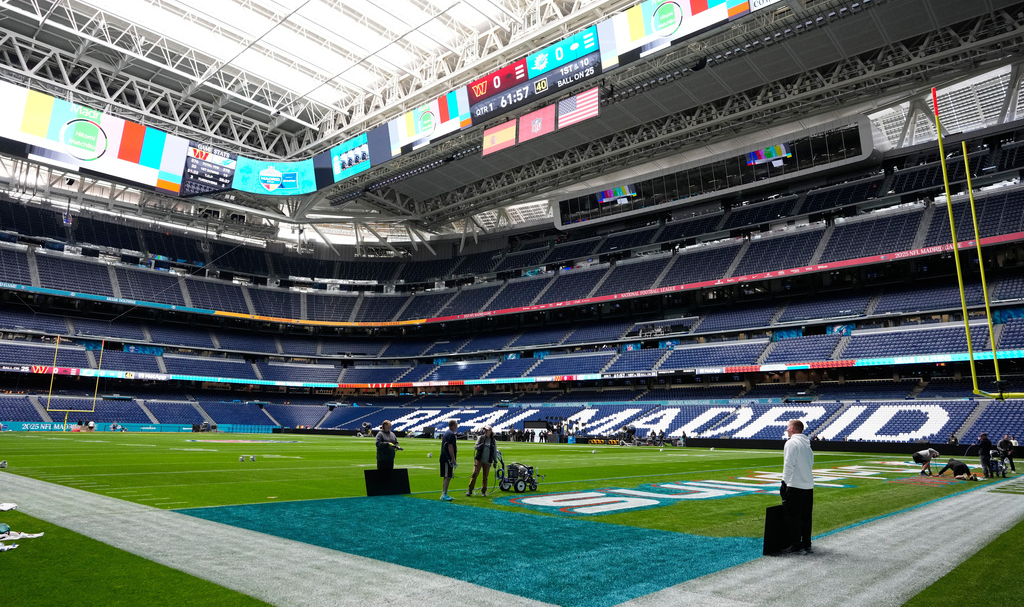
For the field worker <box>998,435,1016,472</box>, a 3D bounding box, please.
[{"bbox_3d":[22.250,6.764,30.700,0.720,1.720,0.480,-4,-11,25],"label":"field worker"}]

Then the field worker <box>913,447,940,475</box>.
[{"bbox_3d":[16.682,6.361,27.500,1.050,1.130,0.600,-4,-11,25],"label":"field worker"}]

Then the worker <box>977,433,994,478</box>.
[{"bbox_3d":[18.904,6.065,27.300,0.620,1.760,0.550,-4,-11,24],"label":"worker"}]

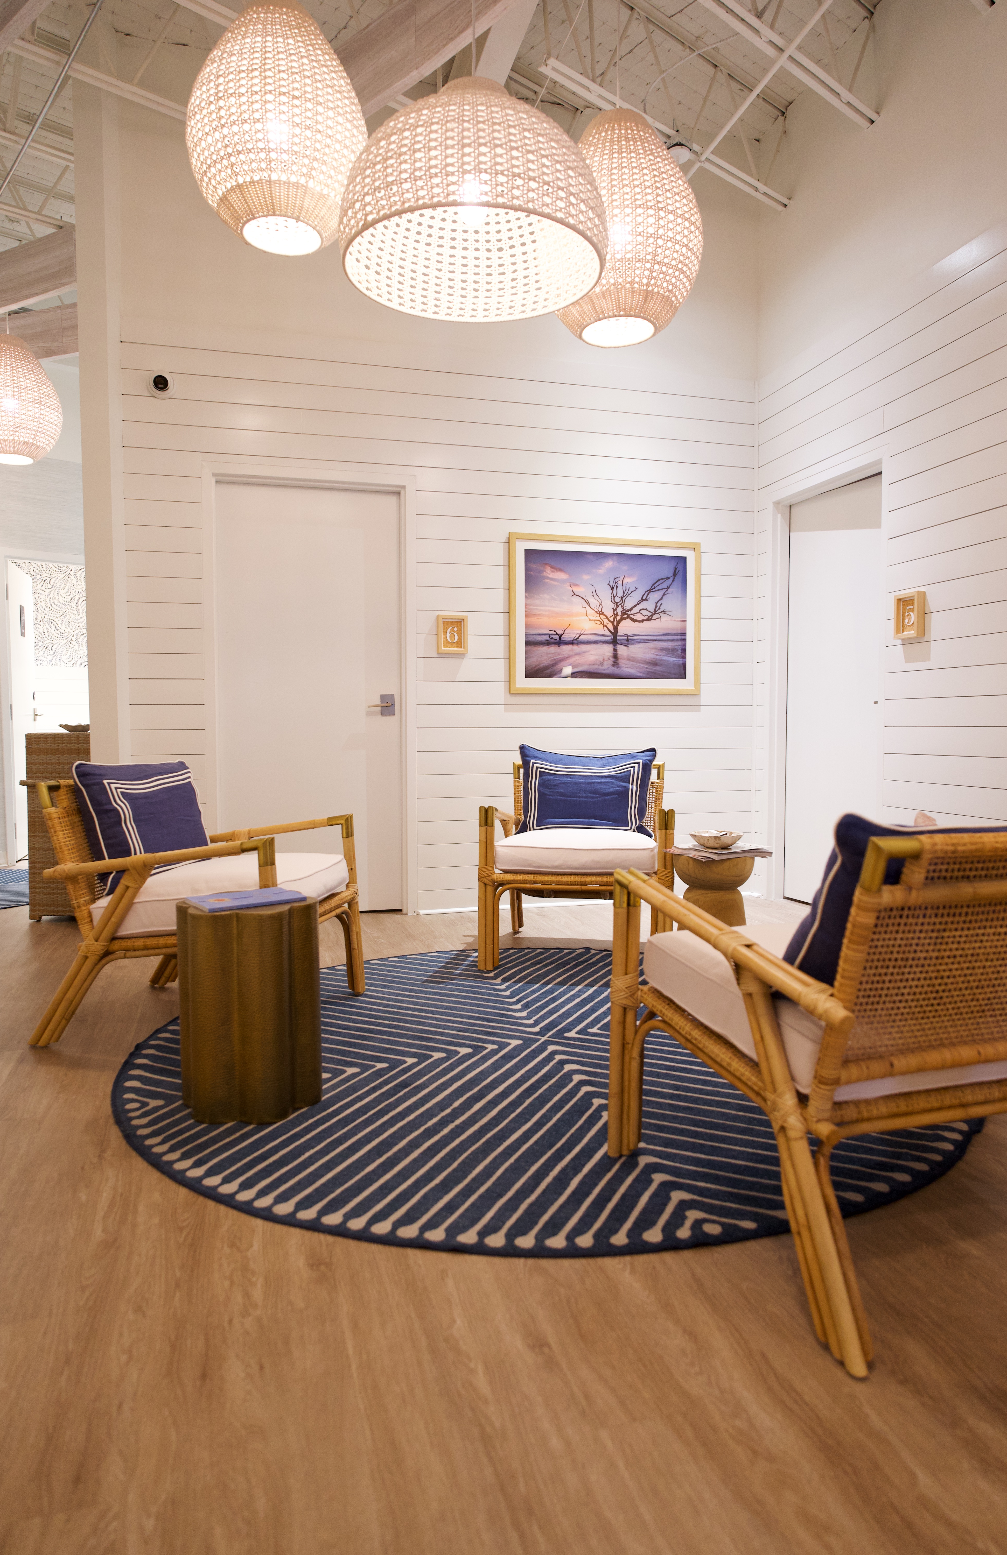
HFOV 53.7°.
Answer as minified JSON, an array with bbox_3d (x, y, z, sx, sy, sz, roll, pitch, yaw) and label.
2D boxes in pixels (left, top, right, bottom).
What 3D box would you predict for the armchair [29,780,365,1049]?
[{"bbox_3d":[-0.961,0.391,3.220,0.790,0.795,0.755,0,3,10],"label":"armchair"}]

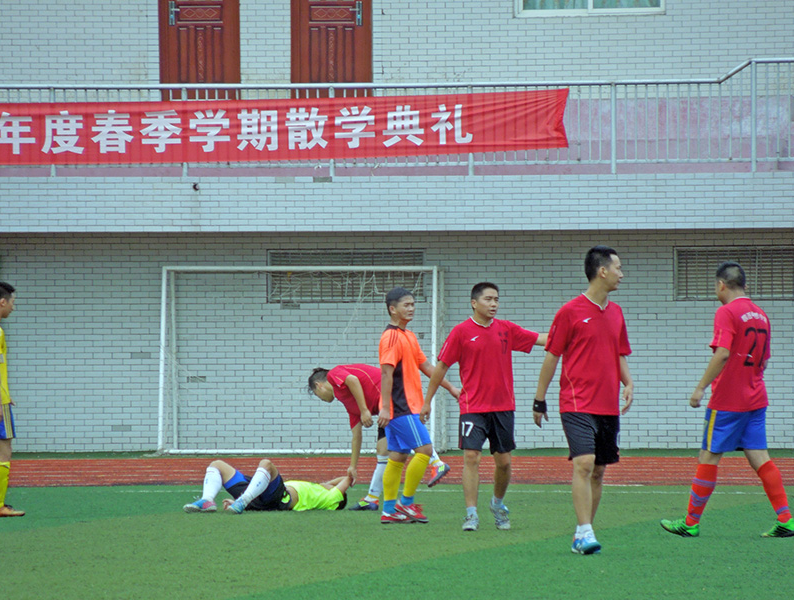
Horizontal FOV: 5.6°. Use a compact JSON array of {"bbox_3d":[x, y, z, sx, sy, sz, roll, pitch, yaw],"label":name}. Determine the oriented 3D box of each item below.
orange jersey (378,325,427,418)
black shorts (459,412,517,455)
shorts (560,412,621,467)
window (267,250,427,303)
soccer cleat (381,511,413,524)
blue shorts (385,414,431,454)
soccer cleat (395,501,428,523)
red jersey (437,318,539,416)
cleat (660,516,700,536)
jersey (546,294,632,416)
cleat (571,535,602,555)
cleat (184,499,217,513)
[{"bbox_3d":[0.038,0.499,56.500,0.280,0.660,0.430,0,0,24],"label":"orange jersey"},{"bbox_3d":[0.605,0.869,54.700,0.390,0.370,0.290,0,0,-7],"label":"black shorts"},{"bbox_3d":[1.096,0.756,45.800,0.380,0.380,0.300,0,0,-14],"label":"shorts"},{"bbox_3d":[-0.551,-0.259,89.200,1.760,0.580,0.120,0,0,0],"label":"window"},{"bbox_3d":[0.011,1.522,56.600,0.275,0.100,0.100,0,0,23],"label":"soccer cleat"},{"bbox_3d":[0.080,0.911,56.500,0.330,0.370,0.360,0,0,10],"label":"blue shorts"},{"bbox_3d":[0.101,1.472,56.300,0.275,0.110,0.100,21,8,21],"label":"soccer cleat"},{"bbox_3d":[0.619,0.443,54.700,0.680,0.665,0.300,0,0,-7],"label":"red jersey"},{"bbox_3d":[1.725,1.383,49.400,0.275,0.120,0.100,12,0,18],"label":"cleat"},{"bbox_3d":[1.096,0.318,46.300,0.480,0.700,0.290,0,0,-27],"label":"jersey"},{"bbox_3d":[1.082,1.397,46.200,0.105,0.115,0.285,0,0,-24],"label":"cleat"},{"bbox_3d":[-1.465,1.532,60.300,0.275,0.105,0.100,0,0,-20],"label":"cleat"}]

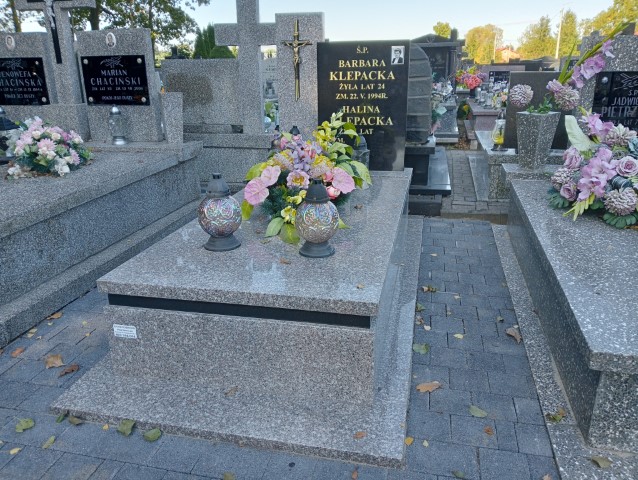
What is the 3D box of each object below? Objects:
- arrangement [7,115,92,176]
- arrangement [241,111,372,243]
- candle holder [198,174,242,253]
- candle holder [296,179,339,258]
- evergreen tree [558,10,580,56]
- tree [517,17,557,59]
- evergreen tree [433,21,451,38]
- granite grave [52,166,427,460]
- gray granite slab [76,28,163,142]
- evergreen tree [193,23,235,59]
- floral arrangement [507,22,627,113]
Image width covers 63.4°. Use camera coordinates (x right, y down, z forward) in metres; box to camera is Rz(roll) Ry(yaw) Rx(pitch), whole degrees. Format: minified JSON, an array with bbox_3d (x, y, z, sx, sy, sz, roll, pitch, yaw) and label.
[{"bbox_3d":[-1.579,-0.548,2.994,0.549,0.306,0.426,4,19,12],"label":"arrangement"},{"bbox_3d":[-0.039,-0.296,2.218,0.549,0.459,0.493,4,19,12],"label":"arrangement"},{"bbox_3d":[-0.372,-0.109,1.941,0.157,0.291,0.157,4,19,12],"label":"candle holder"},{"bbox_3d":[-0.005,-0.084,1.859,0.153,0.291,0.153,0,19,0],"label":"candle holder"},{"bbox_3d":[29.006,-23.579,61.059,2.788,6.507,2.648,4,19,12],"label":"evergreen tree"},{"bbox_3d":[25.403,-23.179,60.956,4.413,5.879,4.193,4,19,12],"label":"tree"},{"bbox_3d":[14.252,-22.876,60.901,2.718,5.536,2.582,4,19,12],"label":"evergreen tree"},{"bbox_3d":[-0.065,0.036,2.578,1.120,0.402,2.346,4,19,12],"label":"granite grave"},{"bbox_3d":[-1.519,-1.167,3.955,0.538,0.795,0.157,4,19,12],"label":"gray granite slab"},{"bbox_3d":[-5.297,-9.523,26.490,2.114,3.011,1.480,4,19,12],"label":"evergreen tree"},{"bbox_3d":[1.622,-1.130,3.406,0.736,0.563,0.403,4,19,12],"label":"floral arrangement"}]

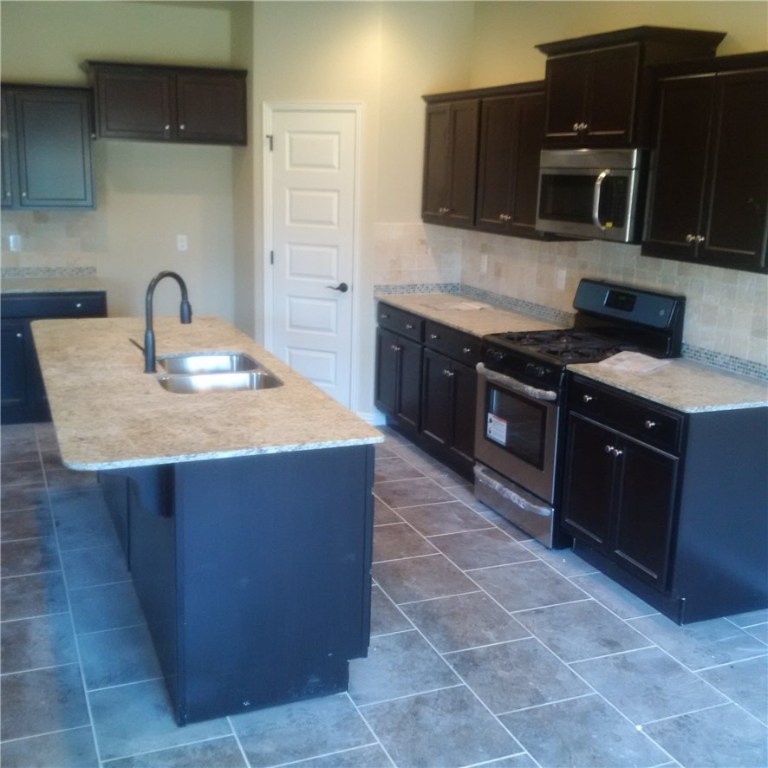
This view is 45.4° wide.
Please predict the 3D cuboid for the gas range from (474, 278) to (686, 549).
[{"bbox_3d":[0.933,0.117,4.618,0.693,1.165,0.758,-4,15,-22],"label":"gas range"}]

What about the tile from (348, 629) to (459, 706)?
[{"bbox_3d":[0.018,1.018,3.303,0.405,0.010,0.405,-4,14,-22],"label":"tile"}]

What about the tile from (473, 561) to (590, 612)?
[{"bbox_3d":[0.615,0.873,3.953,0.402,0.010,0.402,-4,15,-22],"label":"tile"}]

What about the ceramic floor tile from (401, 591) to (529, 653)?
[{"bbox_3d":[0.317,0.947,3.641,0.405,0.010,0.405,-4,14,-22],"label":"ceramic floor tile"}]

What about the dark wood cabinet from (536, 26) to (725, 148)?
[{"bbox_3d":[1.108,-1.352,4.309,0.427,0.491,0.854,-4,15,-22],"label":"dark wood cabinet"}]

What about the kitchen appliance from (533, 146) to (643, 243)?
[{"bbox_3d":[1.115,-0.925,4.459,0.395,0.404,0.763,-4,14,-22],"label":"kitchen appliance"}]

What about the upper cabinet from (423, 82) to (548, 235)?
[{"bbox_3d":[0.697,-1.323,5.468,0.345,0.801,1.532,-4,14,-22],"label":"upper cabinet"}]

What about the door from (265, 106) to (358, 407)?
[{"bbox_3d":[-0.483,-0.778,6.277,0.640,2.060,0.050,7,15,21],"label":"door"}]

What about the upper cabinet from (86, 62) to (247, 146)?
[{"bbox_3d":[-1.494,-1.886,6.241,1.033,0.470,0.622,-4,15,-22],"label":"upper cabinet"}]

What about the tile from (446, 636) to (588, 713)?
[{"bbox_3d":[0.474,1.038,3.275,0.405,0.010,0.405,-4,14,-22],"label":"tile"}]

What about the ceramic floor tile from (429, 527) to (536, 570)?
[{"bbox_3d":[0.461,0.786,4.339,0.405,0.010,0.405,-4,14,-22],"label":"ceramic floor tile"}]

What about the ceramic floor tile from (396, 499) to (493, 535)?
[{"bbox_3d":[0.302,0.691,4.680,0.402,0.010,0.402,-4,15,-22],"label":"ceramic floor tile"}]

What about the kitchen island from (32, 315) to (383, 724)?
[{"bbox_3d":[-0.924,0.369,3.951,0.982,0.904,2.403,-4,14,-22],"label":"kitchen island"}]

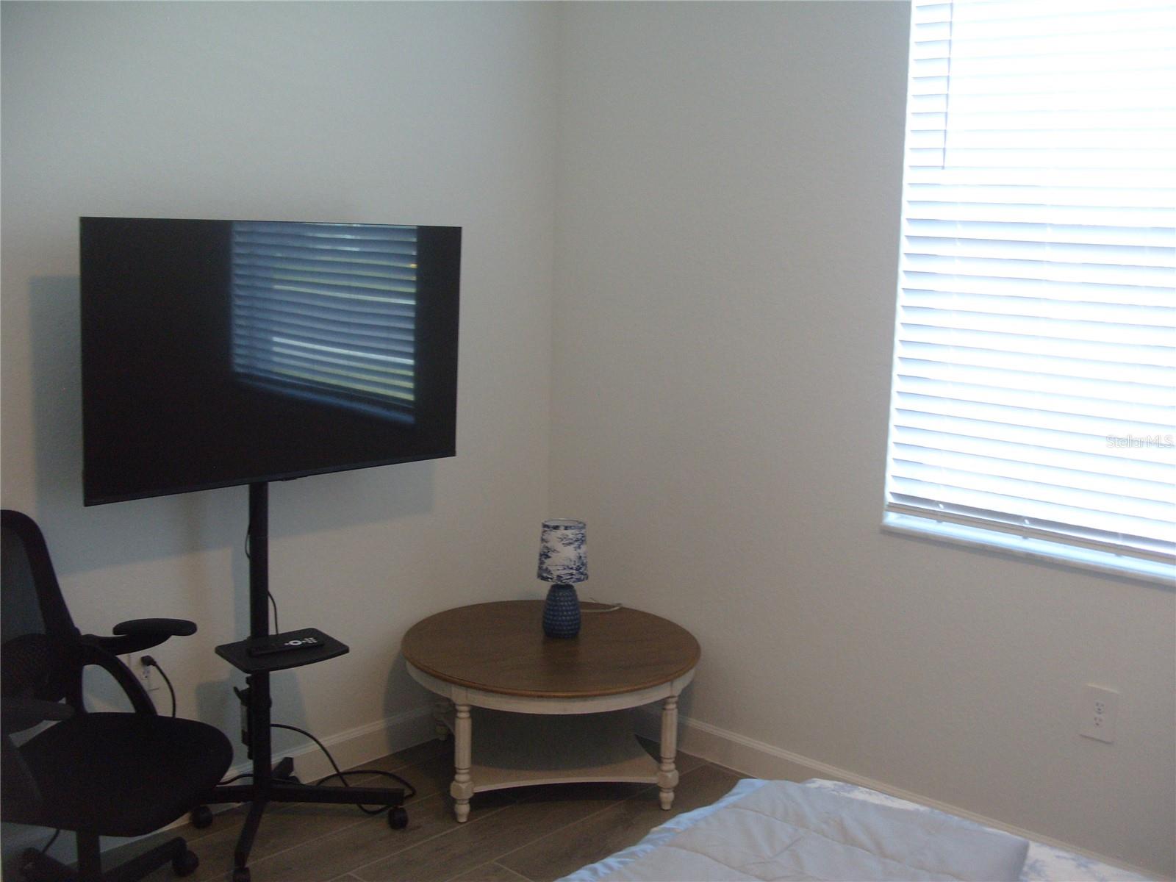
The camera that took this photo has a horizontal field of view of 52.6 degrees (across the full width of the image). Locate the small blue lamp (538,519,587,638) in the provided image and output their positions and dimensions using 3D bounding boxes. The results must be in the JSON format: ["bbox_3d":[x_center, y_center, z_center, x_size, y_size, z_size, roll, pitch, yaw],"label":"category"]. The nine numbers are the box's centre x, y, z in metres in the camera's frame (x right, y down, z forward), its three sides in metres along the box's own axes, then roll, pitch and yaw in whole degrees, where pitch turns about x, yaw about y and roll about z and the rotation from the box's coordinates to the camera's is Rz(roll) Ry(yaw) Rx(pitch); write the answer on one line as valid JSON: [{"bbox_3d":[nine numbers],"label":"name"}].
[{"bbox_3d":[-0.076,0.433,3.734,0.148,0.358,0.148,2,9,-1],"label":"small blue lamp"}]

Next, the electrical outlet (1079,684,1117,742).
[{"bbox_3d":[1.286,0.689,2.993,0.083,0.131,0.010,10,12,41],"label":"electrical outlet"}]

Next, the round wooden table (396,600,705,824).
[{"bbox_3d":[-0.118,0.833,3.705,0.917,0.425,0.917,2,9,0],"label":"round wooden table"}]

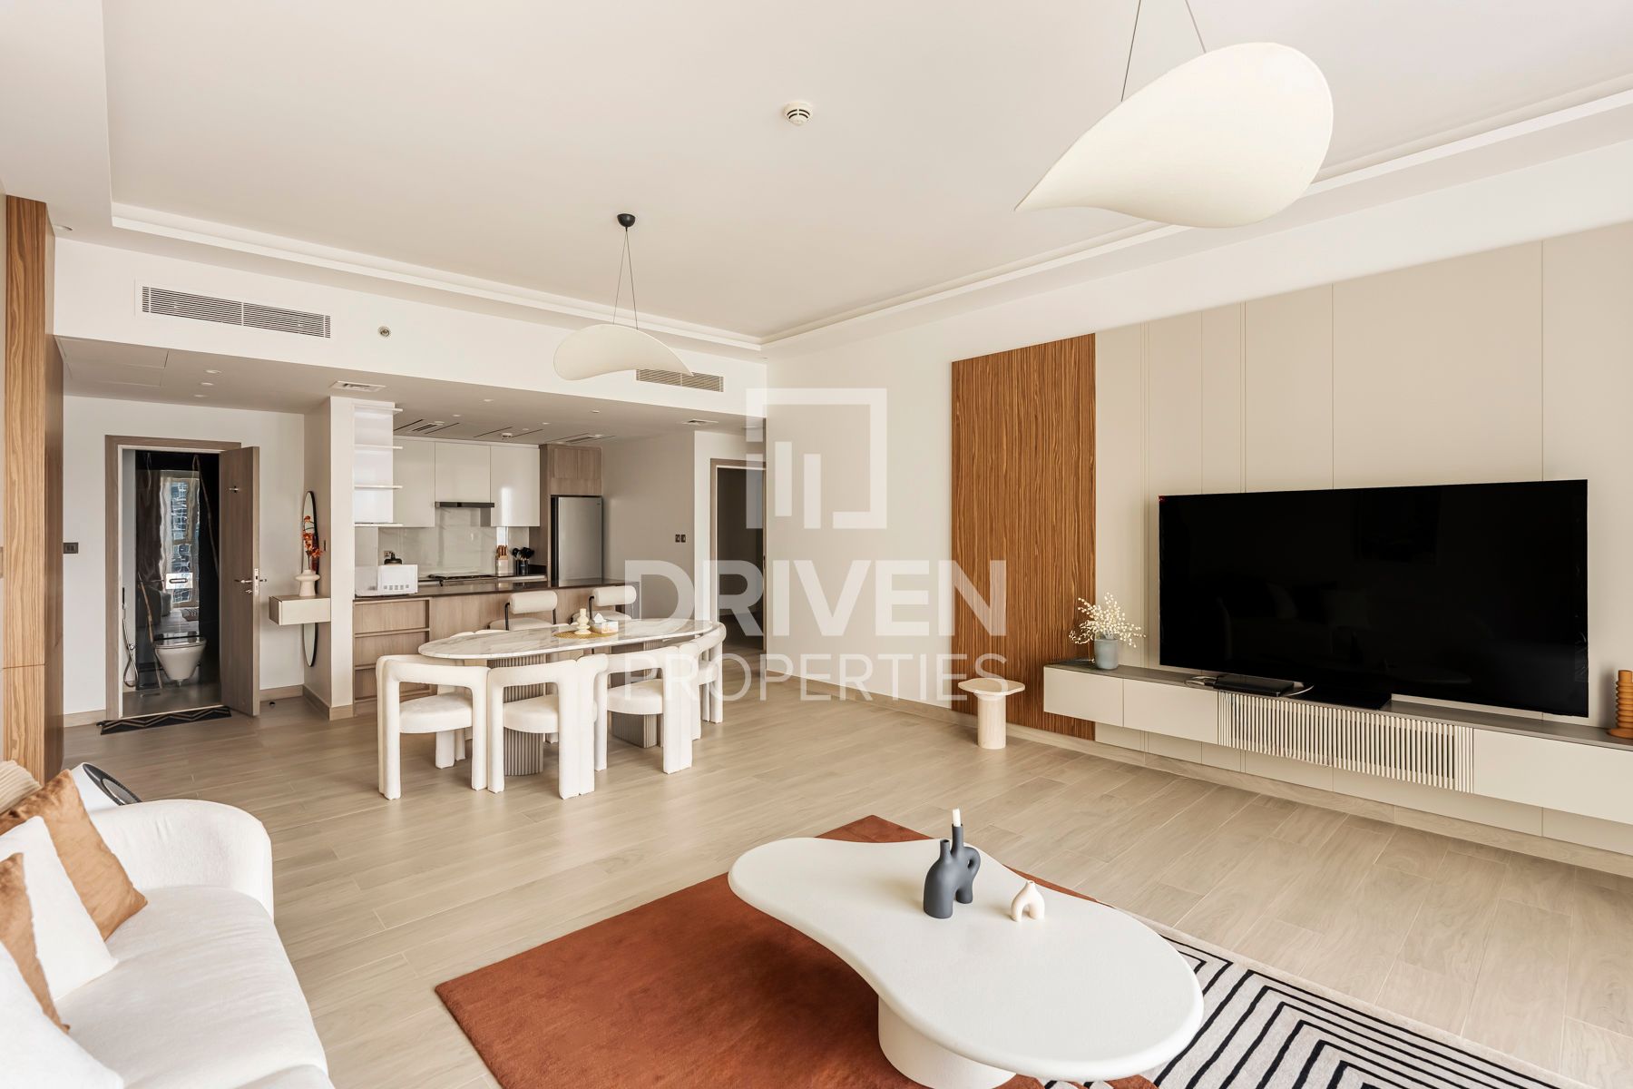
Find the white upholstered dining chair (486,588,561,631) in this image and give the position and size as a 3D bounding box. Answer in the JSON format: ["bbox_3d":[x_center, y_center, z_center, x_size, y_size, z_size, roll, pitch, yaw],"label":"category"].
[{"bbox_3d":[-2.507,0.861,6.248,0.480,0.920,0.520,-1,1,-43],"label":"white upholstered dining chair"}]

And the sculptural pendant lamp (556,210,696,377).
[{"bbox_3d":[-0.992,-1.287,3.796,0.740,0.860,0.460,-1,2,-12],"label":"sculptural pendant lamp"}]

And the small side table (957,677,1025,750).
[{"bbox_3d":[1.159,1.125,4.782,0.430,0.400,0.430,-1,1,-43],"label":"small side table"}]

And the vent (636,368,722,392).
[{"bbox_3d":[-1.146,-1.397,6.149,0.870,0.145,0.050,-2,2,-43],"label":"vent"}]

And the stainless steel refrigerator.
[{"bbox_3d":[-3.069,0.347,9.057,0.600,1.830,0.660,-2,2,-43],"label":"stainless steel refrigerator"}]

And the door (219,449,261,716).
[{"bbox_3d":[-4.665,0.293,5.865,0.700,2.100,0.045,1,1,34],"label":"door"}]

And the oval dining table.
[{"bbox_3d":[-1.558,0.964,4.712,1.920,0.760,1.070,-1,1,-43],"label":"oval dining table"}]

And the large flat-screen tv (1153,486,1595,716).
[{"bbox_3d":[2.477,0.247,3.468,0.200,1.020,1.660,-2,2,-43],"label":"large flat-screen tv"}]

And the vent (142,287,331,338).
[{"bbox_3d":[-3.371,-1.348,4.265,0.880,0.140,0.045,-1,1,-43],"label":"vent"}]

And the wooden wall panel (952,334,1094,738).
[{"bbox_3d":[1.364,-0.045,4.953,0.040,2.560,1.100,-1,1,-43],"label":"wooden wall panel"}]

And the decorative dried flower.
[{"bbox_3d":[1.718,0.454,4.348,0.320,0.330,0.430,-2,2,-43],"label":"decorative dried flower"}]

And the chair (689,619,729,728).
[{"bbox_3d":[-0.926,0.948,5.244,0.540,0.760,0.640,-1,1,-43],"label":"chair"}]

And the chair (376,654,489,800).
[{"bbox_3d":[-2.221,0.995,4.151,0.550,0.770,0.650,-2,2,-43],"label":"chair"}]

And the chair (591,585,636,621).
[{"bbox_3d":[-1.958,0.839,6.645,0.500,0.930,0.540,-1,1,-43],"label":"chair"}]

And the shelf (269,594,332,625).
[{"bbox_3d":[-4.001,0.498,5.619,0.320,0.173,0.530,-1,1,-43],"label":"shelf"}]

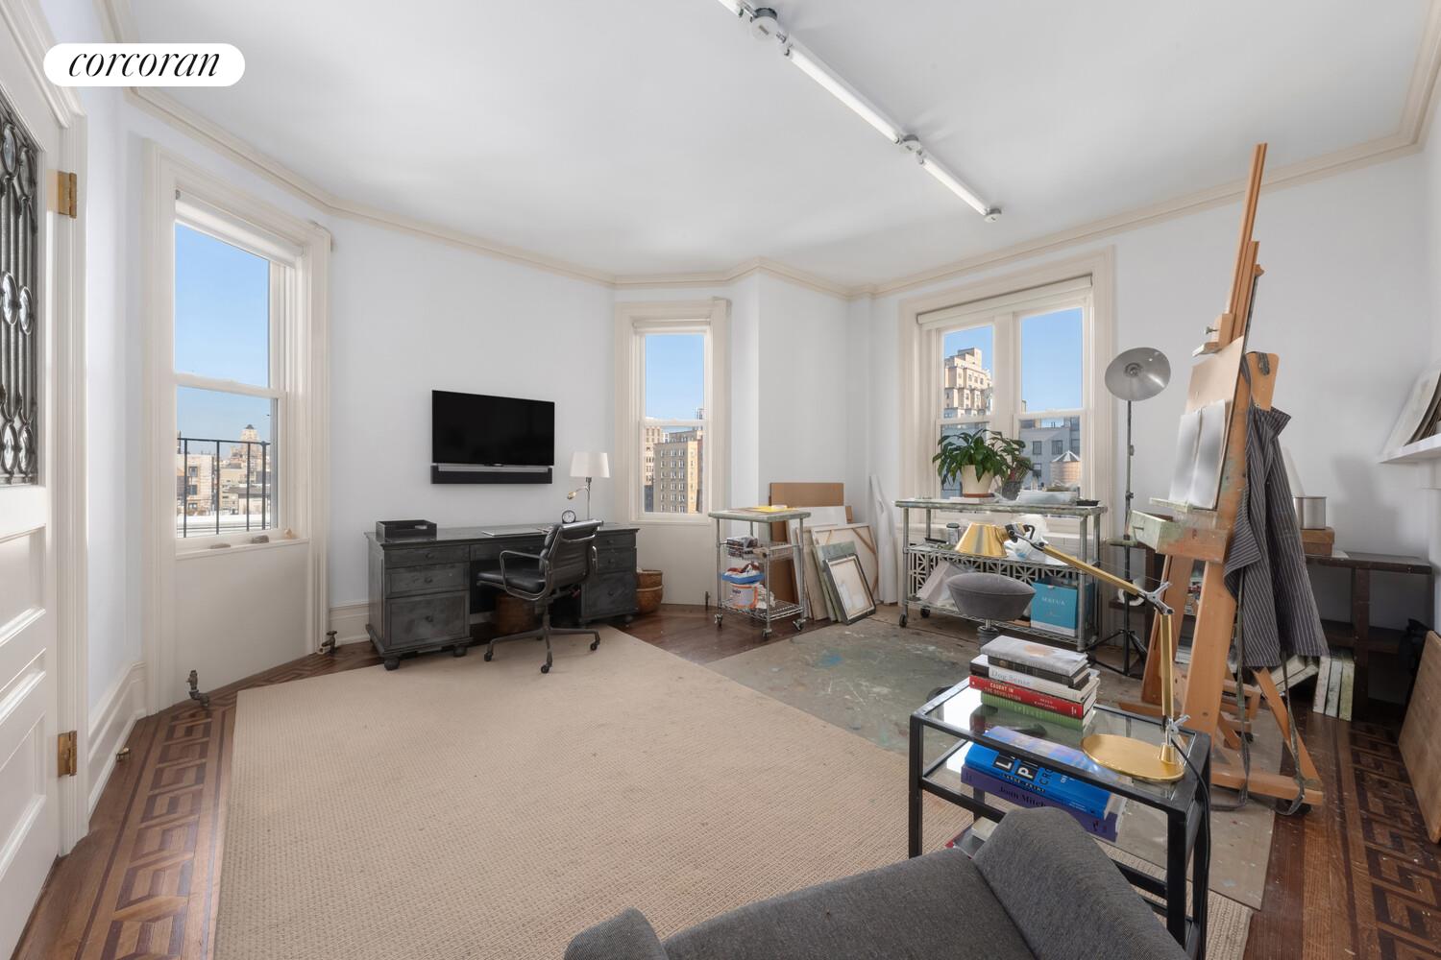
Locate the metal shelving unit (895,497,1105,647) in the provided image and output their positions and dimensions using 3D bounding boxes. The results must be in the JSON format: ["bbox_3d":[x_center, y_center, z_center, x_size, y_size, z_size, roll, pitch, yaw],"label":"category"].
[{"bbox_3d":[1.995,0.670,3.795,0.465,0.980,1.230,0,0,-43],"label":"metal shelving unit"}]

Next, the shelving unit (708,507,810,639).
[{"bbox_3d":[0.311,0.715,4.090,0.470,0.890,0.610,0,0,-43],"label":"shelving unit"}]

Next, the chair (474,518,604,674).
[{"bbox_3d":[-1.165,0.715,3.420,0.600,0.890,0.600,0,0,18],"label":"chair"}]

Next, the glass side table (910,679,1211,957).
[{"bbox_3d":[0.773,0.860,1.203,0.425,0.600,0.490,0,0,-42],"label":"glass side table"}]

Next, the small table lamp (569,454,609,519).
[{"bbox_3d":[-1.125,0.080,4.420,0.320,0.620,0.340,0,0,-40],"label":"small table lamp"}]

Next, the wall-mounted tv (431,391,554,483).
[{"bbox_3d":[-1.835,-0.319,4.250,0.940,0.700,0.110,0,0,-40],"label":"wall-mounted tv"}]

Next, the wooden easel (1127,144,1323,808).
[{"bbox_3d":[1.990,-0.085,2.155,0.520,2.490,0.600,0,0,24],"label":"wooden easel"}]

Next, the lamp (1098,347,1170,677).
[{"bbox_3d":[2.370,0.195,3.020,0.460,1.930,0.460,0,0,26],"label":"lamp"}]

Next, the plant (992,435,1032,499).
[{"bbox_3d":[2.150,-0.070,3.860,0.300,0.490,0.300,0,0,-42],"label":"plant"}]

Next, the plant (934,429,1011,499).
[{"bbox_3d":[1.885,-0.120,3.880,0.500,0.510,0.520,0,0,-42],"label":"plant"}]

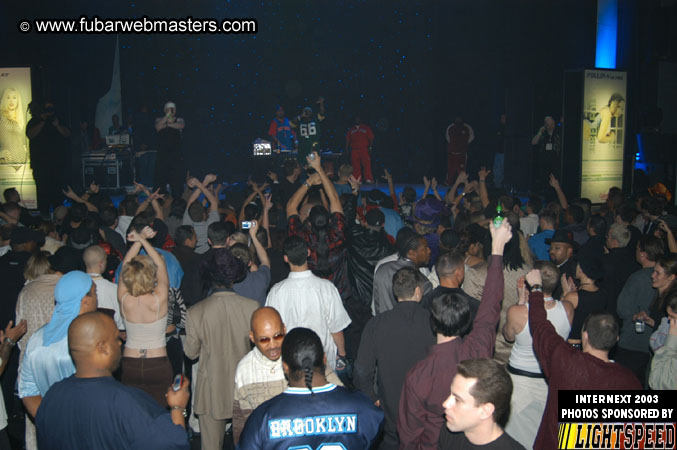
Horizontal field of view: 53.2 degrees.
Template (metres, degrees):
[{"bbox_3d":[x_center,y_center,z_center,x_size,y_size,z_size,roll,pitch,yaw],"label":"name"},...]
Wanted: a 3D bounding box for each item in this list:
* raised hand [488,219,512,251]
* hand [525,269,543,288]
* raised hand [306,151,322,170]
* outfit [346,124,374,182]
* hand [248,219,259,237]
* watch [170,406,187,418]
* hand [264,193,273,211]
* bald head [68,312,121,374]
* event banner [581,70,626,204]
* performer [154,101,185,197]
[{"bbox_3d":[0.802,0.047,3.350,0.110,0.160,0.090,-1,6,-11],"label":"raised hand"},{"bbox_3d":[1.038,0.285,3.600,0.095,0.105,0.100,0,7,0],"label":"hand"},{"bbox_3d":[-0.195,-0.525,5.500,0.110,0.155,0.090,-1,6,-6],"label":"raised hand"},{"bbox_3d":[0.540,-1.755,16.600,0.660,1.430,0.360,0,6,0],"label":"outfit"},{"bbox_3d":[-0.679,0.020,5.400,0.080,0.140,0.090,0,7,0],"label":"hand"},{"bbox_3d":[-0.662,0.776,2.800,0.062,0.042,0.060,4,3,-25],"label":"watch"},{"bbox_3d":[-0.787,-0.264,7.600,0.090,0.190,0.060,0,6,0],"label":"hand"},{"bbox_3d":[-0.954,0.464,2.650,0.210,0.240,0.170,-5,8,-42],"label":"bald head"},{"bbox_3d":[4.928,-1.638,12.601,0.970,2.450,0.100,-3,7,-20],"label":"event banner"},{"bbox_3d":[-3.249,-1.471,13.000,0.580,1.820,0.400,-1,6,-6],"label":"performer"}]

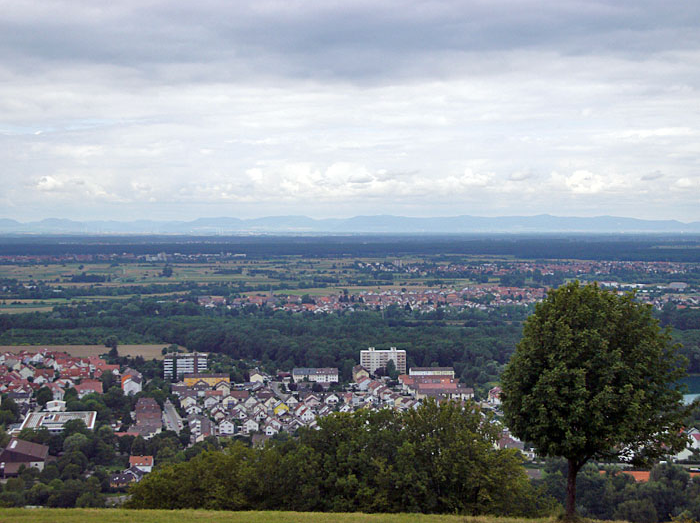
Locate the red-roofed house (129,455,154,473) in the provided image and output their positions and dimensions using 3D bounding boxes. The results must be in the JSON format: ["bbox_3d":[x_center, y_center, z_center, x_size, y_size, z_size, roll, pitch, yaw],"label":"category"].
[{"bbox_3d":[-113.937,110.523,808.156,12.300,9.200,10.000,0,1,0],"label":"red-roofed house"}]

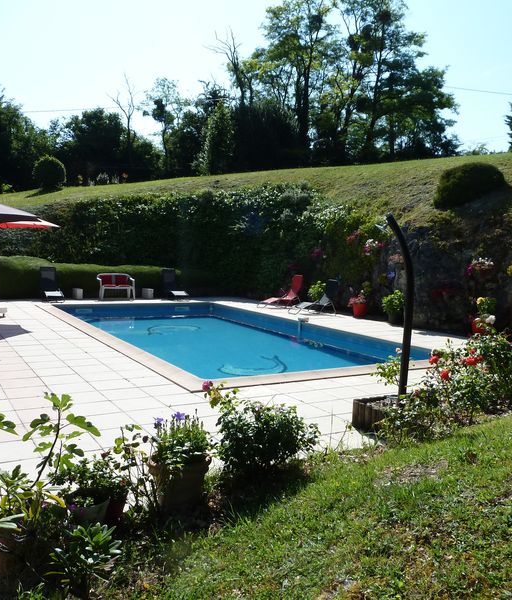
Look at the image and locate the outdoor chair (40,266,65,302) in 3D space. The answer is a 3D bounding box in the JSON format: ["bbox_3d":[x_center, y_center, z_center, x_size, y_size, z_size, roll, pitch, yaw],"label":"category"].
[{"bbox_3d":[-6.192,-0.455,17.619,0.580,0.980,1.200,-1,6,-31],"label":"outdoor chair"}]

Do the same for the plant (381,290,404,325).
[{"bbox_3d":[3.557,0.164,14.893,0.600,0.870,0.580,2,5,0],"label":"plant"}]

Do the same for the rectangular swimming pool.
[{"bbox_3d":[-1.069,0.976,13.330,5.000,0.800,10.000,-1,6,-31],"label":"rectangular swimming pool"}]

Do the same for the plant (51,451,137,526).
[{"bbox_3d":[-1.033,1.186,3.744,0.500,0.460,0.460,1,5,-15],"label":"plant"}]

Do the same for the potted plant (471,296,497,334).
[{"bbox_3d":[5.237,0.368,13.300,0.580,0.900,0.500,4,5,22],"label":"potted plant"}]

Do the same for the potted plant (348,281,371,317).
[{"bbox_3d":[2.884,0.028,16.100,0.580,1.000,0.520,3,5,10],"label":"potted plant"}]

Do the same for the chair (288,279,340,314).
[{"bbox_3d":[1.617,-0.107,16.456,1.270,1.000,0.620,0,5,-18],"label":"chair"}]

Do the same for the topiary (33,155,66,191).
[{"bbox_3d":[-8.470,-5.217,23.700,1.400,1.450,1.400,0,5,-20],"label":"topiary"}]

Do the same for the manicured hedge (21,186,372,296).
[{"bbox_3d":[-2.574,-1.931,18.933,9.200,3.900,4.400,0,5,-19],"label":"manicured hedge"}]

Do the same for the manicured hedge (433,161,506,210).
[{"bbox_3d":[5.801,-3.111,15.700,1.950,1.220,1.800,4,5,20],"label":"manicured hedge"}]

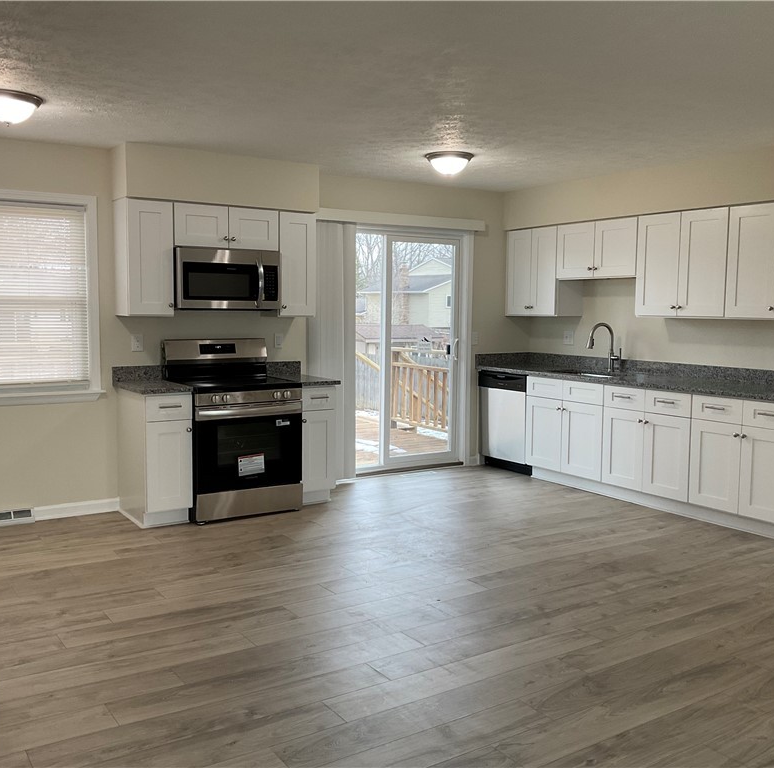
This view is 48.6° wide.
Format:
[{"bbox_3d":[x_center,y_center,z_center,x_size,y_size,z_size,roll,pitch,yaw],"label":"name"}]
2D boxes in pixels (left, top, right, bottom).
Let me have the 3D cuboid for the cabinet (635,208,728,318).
[{"bbox_3d":[2.231,-0.855,6.242,0.327,0.753,0.772,-3,6,-33],"label":"cabinet"}]

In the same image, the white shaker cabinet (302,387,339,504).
[{"bbox_3d":[-0.668,0.422,6.350,0.303,0.868,0.627,-3,6,-34],"label":"white shaker cabinet"}]

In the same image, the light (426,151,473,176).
[{"bbox_3d":[0.427,-1.494,5.841,0.334,0.135,0.334,0,5,0],"label":"light"}]

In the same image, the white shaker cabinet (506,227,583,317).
[{"bbox_3d":[1.383,-0.978,7.526,0.321,0.757,0.617,-3,6,-34],"label":"white shaker cabinet"}]

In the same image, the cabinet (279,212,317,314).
[{"bbox_3d":[-0.739,-0.886,6.364,0.300,0.757,0.321,-3,6,-34],"label":"cabinet"}]

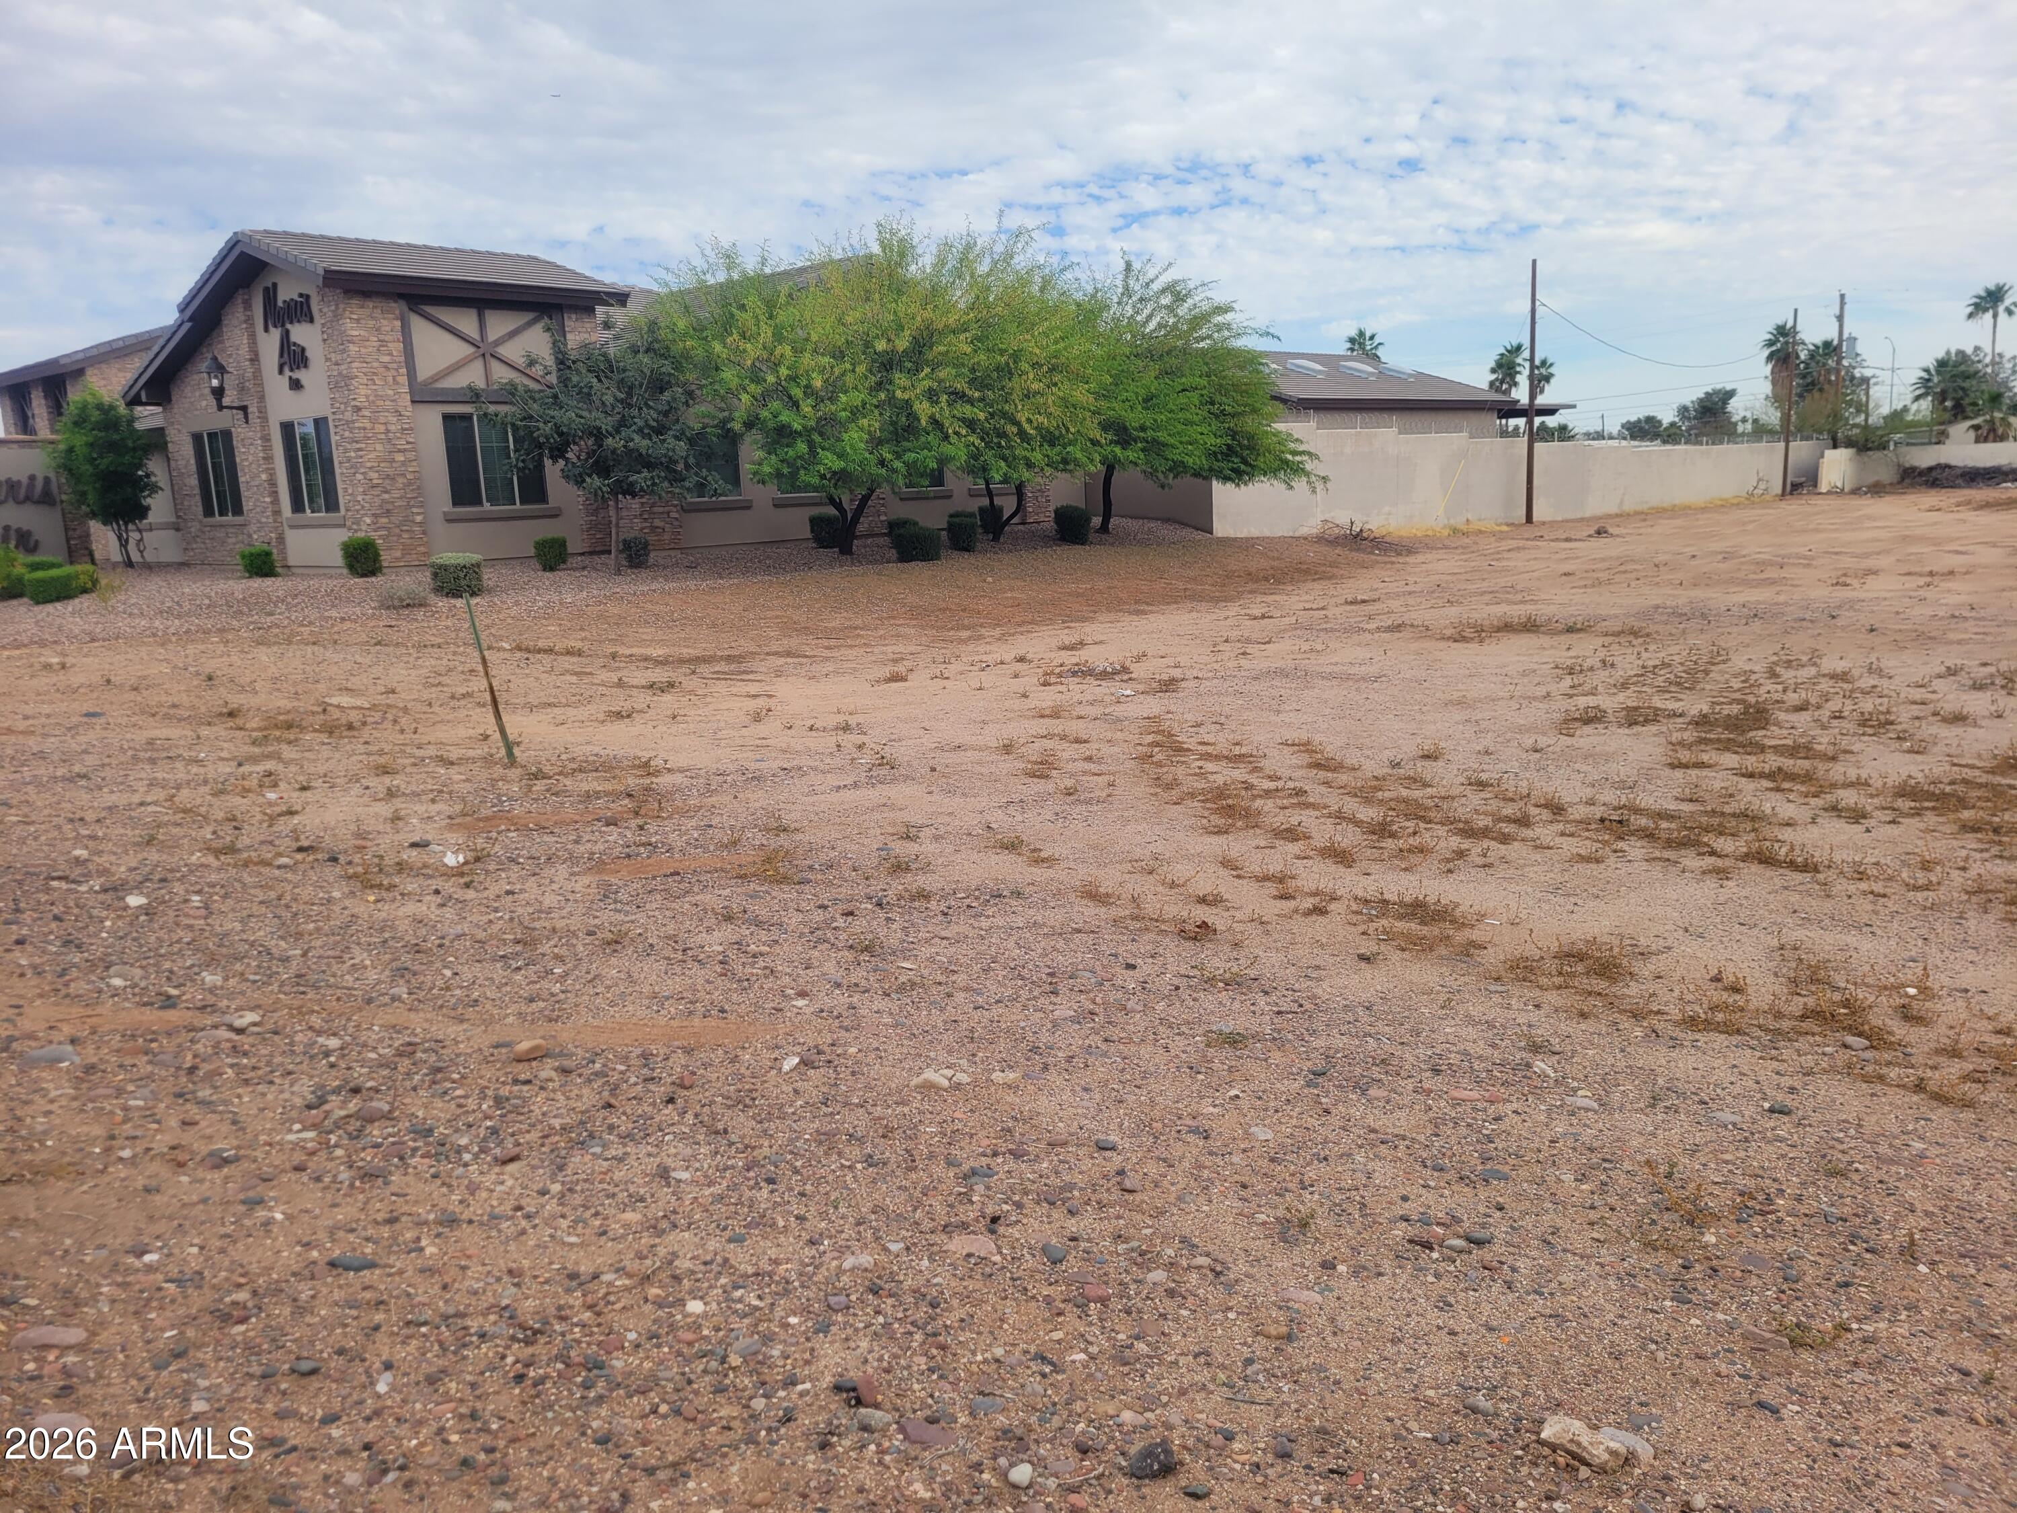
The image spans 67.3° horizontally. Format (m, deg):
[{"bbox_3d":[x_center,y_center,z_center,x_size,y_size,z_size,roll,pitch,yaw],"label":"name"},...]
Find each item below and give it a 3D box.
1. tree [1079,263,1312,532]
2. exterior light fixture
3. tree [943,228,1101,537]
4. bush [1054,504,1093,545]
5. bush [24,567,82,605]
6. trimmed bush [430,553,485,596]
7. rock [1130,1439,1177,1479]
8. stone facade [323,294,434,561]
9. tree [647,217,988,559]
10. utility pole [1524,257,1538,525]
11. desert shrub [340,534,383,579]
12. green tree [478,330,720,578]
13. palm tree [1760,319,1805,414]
[{"bbox_3d":[3.919,-7.651,32.291,5.300,5.710,5.200,-1,10,7],"label":"tree"},{"bbox_3d":[-13.250,-6.202,25.572,0.460,1.130,0.690,7,14,42],"label":"exterior light fixture"},{"bbox_3d":[0.055,-7.957,32.717,3.900,6.500,3.900,-2,10,1],"label":"tree"},{"bbox_3d":[1.403,-5.106,33.225,0.800,0.840,0.800,-2,10,0],"label":"bush"},{"bbox_3d":[-13.740,-2.505,21.759,0.650,0.460,0.760,7,14,42],"label":"bush"},{"bbox_3d":[-7.547,-2.478,20.653,0.730,0.530,0.680,-6,11,-19],"label":"trimmed bush"},{"bbox_3d":[0.229,1.117,2.405,0.077,0.050,0.062,-2,10,5],"label":"rock"},{"bbox_3d":[-10.470,-5.413,25.154,0.800,4.500,1.000,7,14,41],"label":"stone facade"},{"bbox_3d":[-3.197,-6.404,26.498,5.800,5.630,5.600,-4,10,-6],"label":"tree"},{"bbox_3d":[14.920,-10.352,43.141,0.270,7.390,0.270,1,11,19],"label":"utility pole"},{"bbox_3d":[-10.463,-3.267,24.436,0.680,0.710,0.680,7,14,41],"label":"desert shrub"},{"bbox_3d":[-6.884,-5.226,25.928,4.000,4.150,3.900,-5,11,-14],"label":"green tree"},{"bbox_3d":[53.854,-24.781,105.988,2.900,11.020,2.900,3,12,26],"label":"palm tree"}]

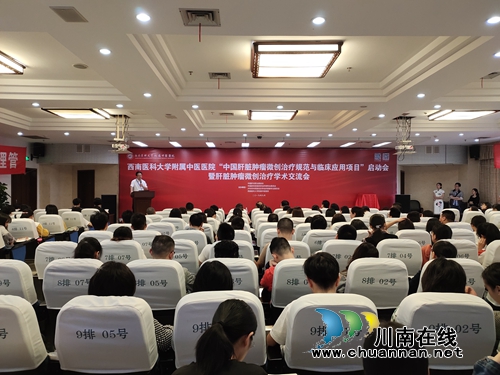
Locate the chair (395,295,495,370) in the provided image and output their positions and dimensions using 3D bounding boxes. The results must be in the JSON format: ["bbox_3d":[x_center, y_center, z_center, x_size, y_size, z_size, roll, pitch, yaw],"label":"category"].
[{"bbox_3d":[1.013,0.992,1.873,0.520,0.975,0.580,0,0,-1],"label":"chair"}]

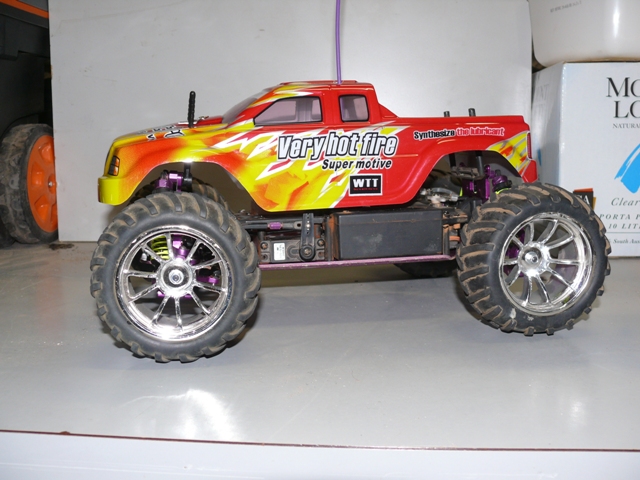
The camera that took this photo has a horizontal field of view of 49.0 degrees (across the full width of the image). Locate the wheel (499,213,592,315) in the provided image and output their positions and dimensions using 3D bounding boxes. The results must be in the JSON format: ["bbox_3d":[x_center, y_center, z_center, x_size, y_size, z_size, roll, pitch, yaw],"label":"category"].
[{"bbox_3d":[0.166,0.016,0.550,0.078,0.078,0.042,-2,7,-13],"label":"wheel"}]

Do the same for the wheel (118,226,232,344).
[{"bbox_3d":[-0.099,0.026,0.483,0.078,0.078,0.042,-1,7,-8],"label":"wheel"}]

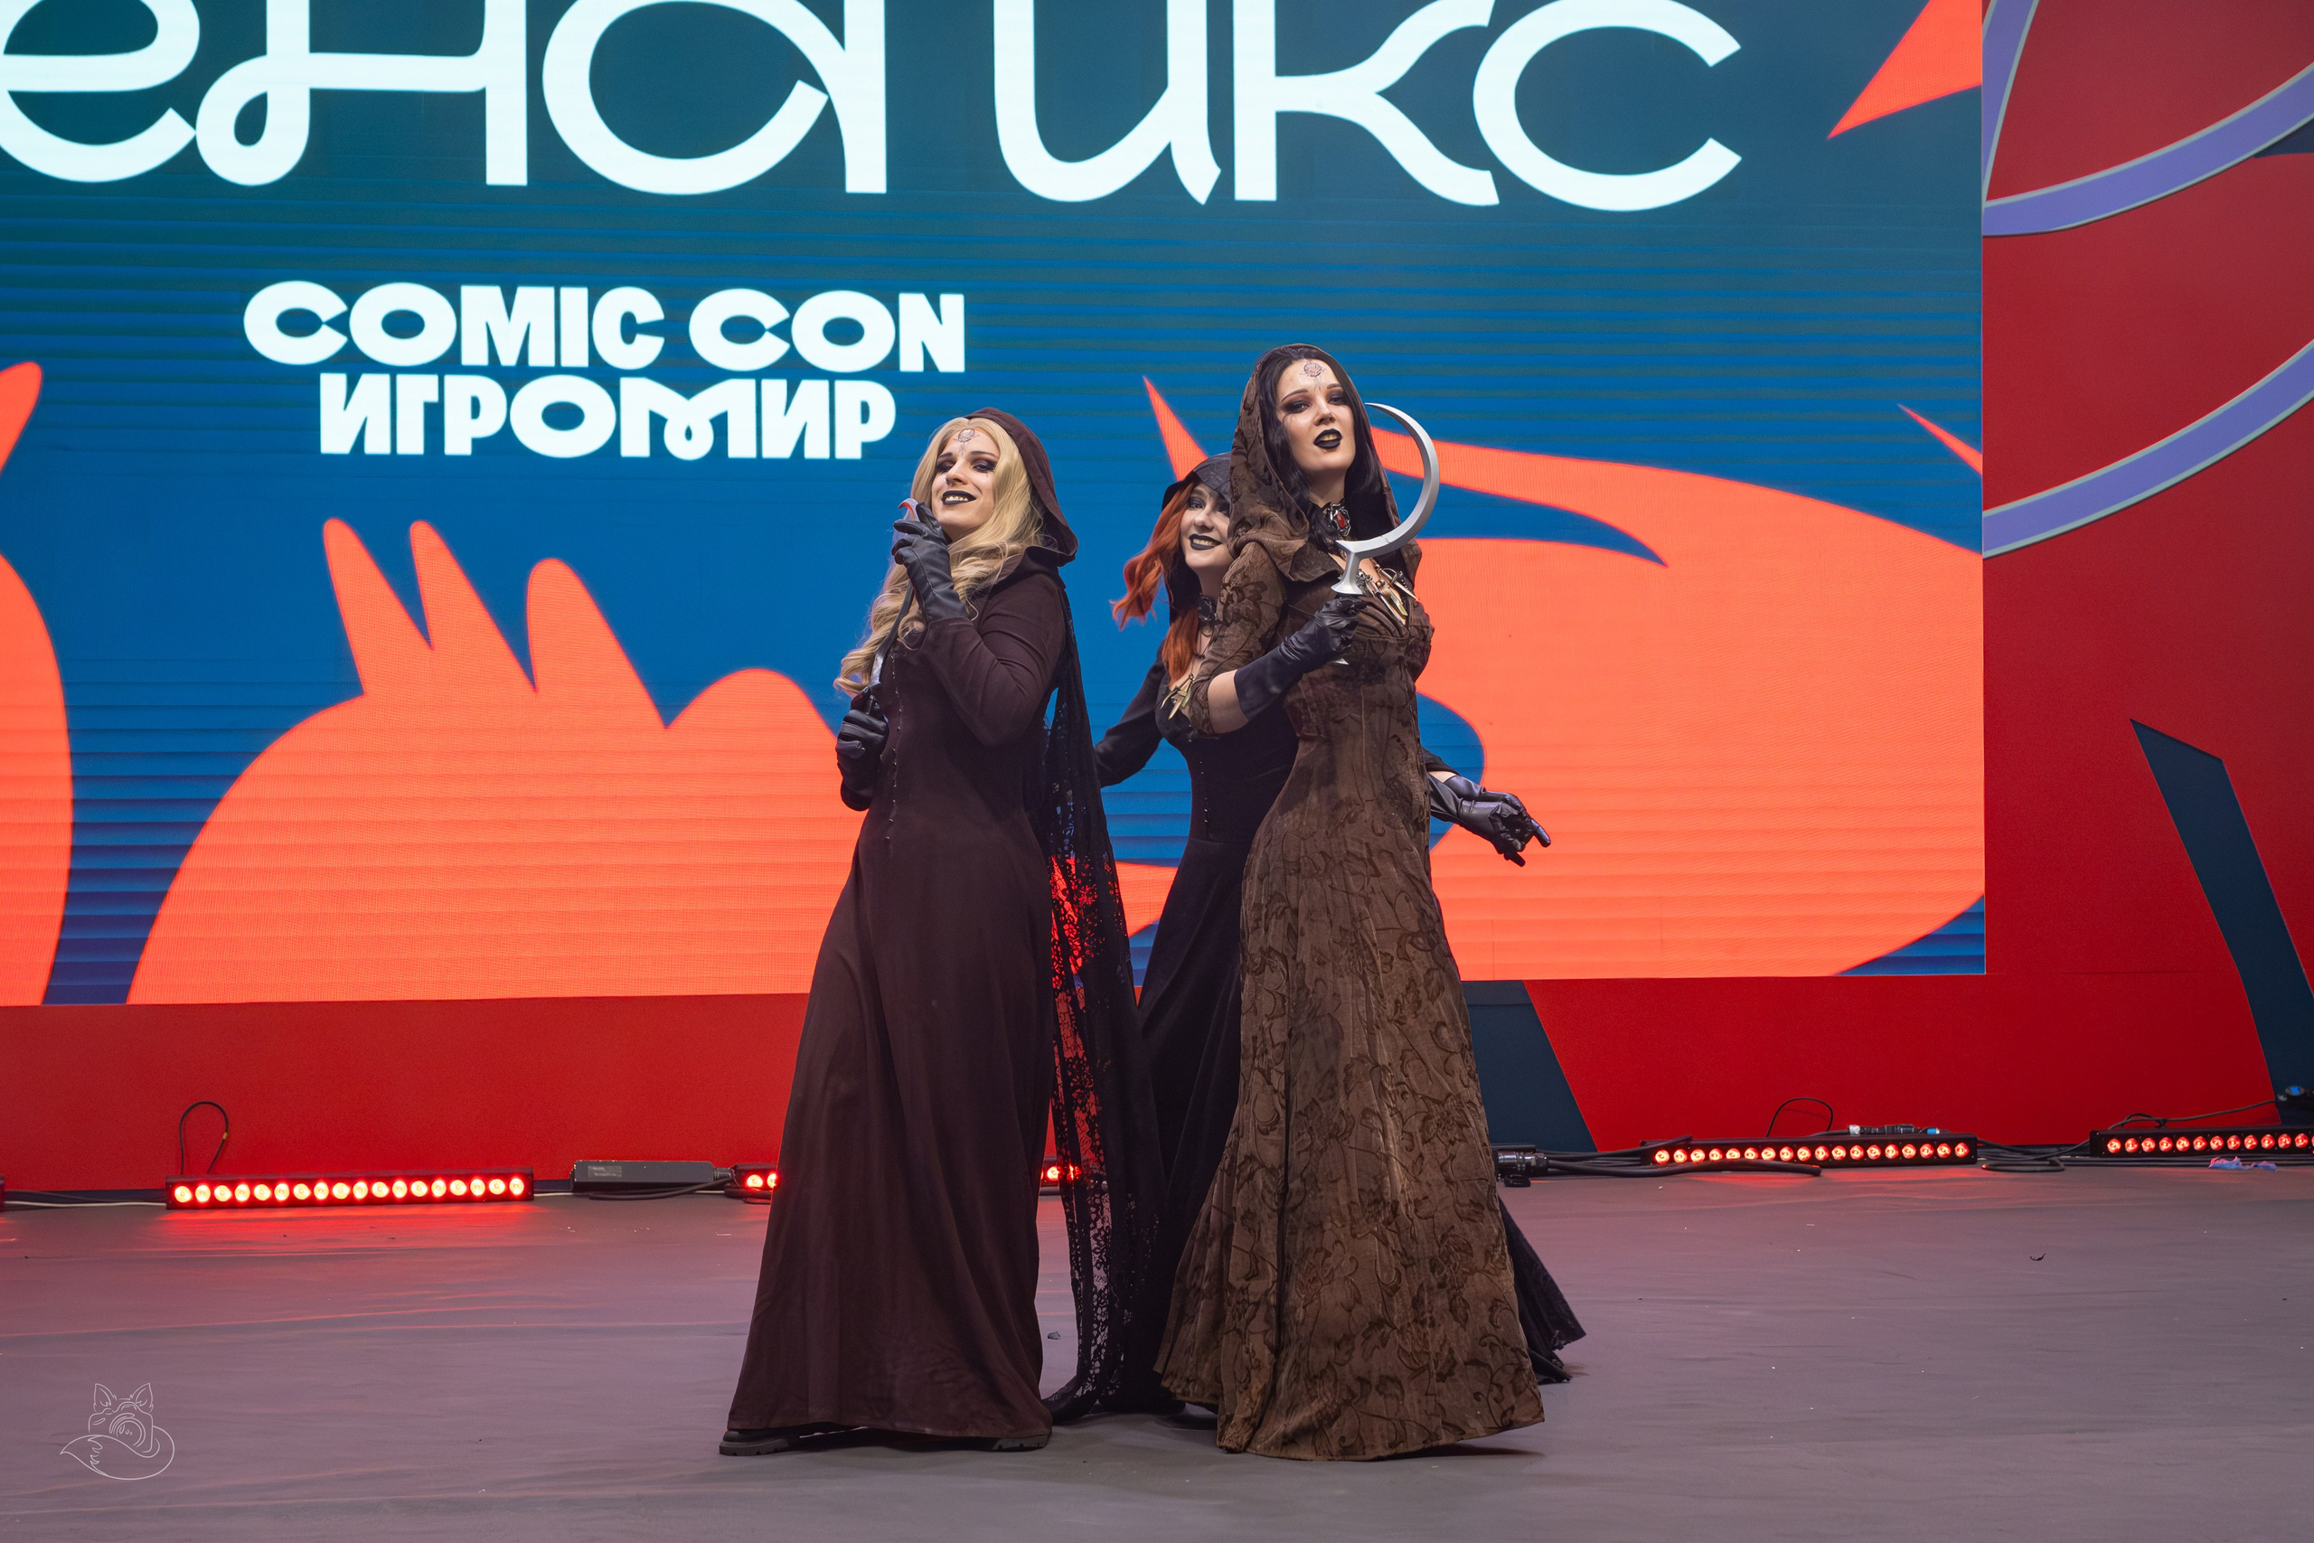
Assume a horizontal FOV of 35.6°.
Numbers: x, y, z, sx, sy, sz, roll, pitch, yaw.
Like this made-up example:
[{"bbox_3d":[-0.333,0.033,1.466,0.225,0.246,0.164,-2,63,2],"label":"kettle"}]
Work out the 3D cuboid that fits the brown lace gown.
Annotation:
[{"bbox_3d":[0.332,0.363,6.150,0.650,1.530,0.610,0,0,38],"label":"brown lace gown"}]

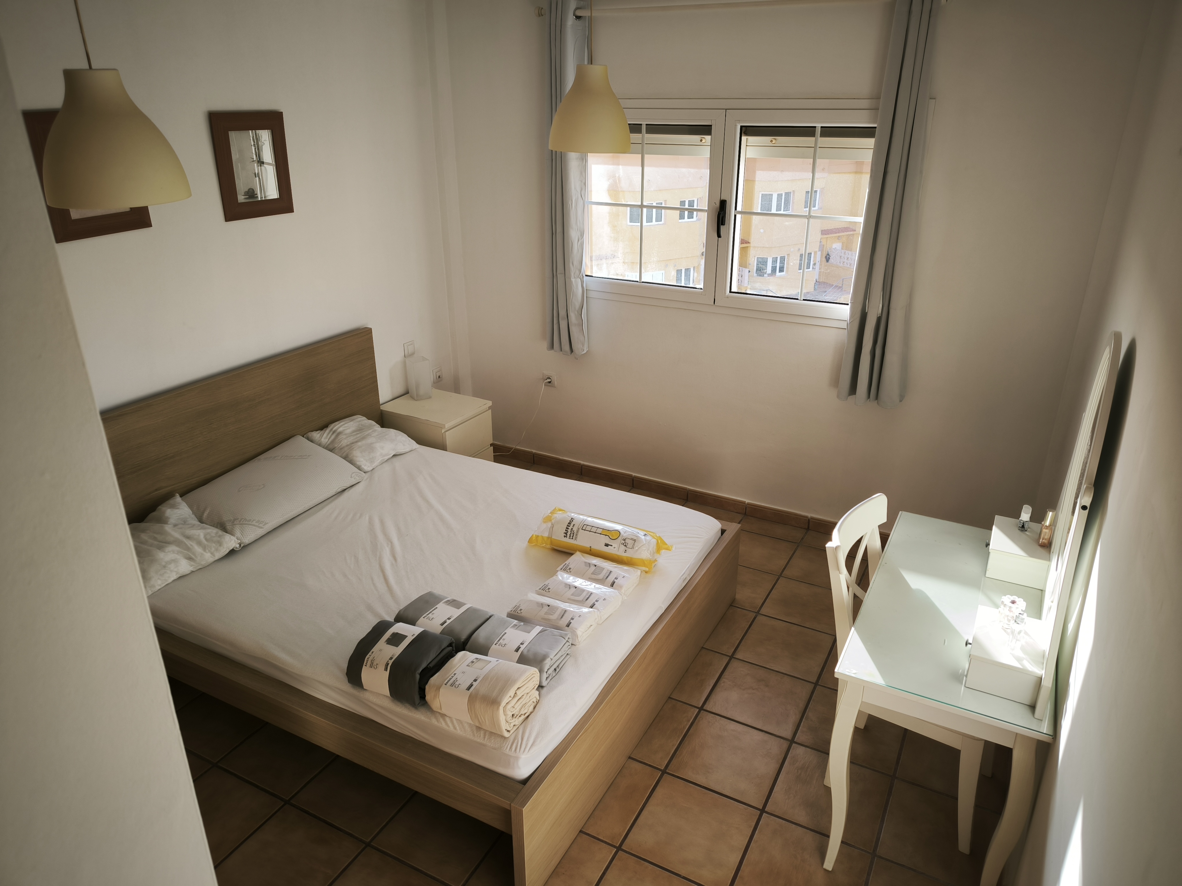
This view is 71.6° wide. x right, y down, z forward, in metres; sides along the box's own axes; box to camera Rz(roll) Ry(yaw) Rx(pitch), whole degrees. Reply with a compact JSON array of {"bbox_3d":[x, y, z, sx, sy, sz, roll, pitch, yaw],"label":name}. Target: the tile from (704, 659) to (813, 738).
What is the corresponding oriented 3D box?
[{"bbox_3d":[0.640,0.970,3.103,0.333,0.015,0.333,12,26,26],"label":"tile"}]

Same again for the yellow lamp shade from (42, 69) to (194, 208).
[{"bbox_3d":[-1.014,-0.643,1.720,0.280,0.262,0.280,12,26,26],"label":"yellow lamp shade"}]

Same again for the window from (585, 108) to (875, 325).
[{"bbox_3d":[0.627,-1.108,3.954,1.720,0.960,0.080,12,26,26],"label":"window"}]

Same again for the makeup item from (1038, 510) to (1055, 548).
[{"bbox_3d":[1.385,0.259,2.486,0.028,0.113,0.028,12,26,26],"label":"makeup item"}]

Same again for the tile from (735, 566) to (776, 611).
[{"bbox_3d":[0.662,0.668,3.807,0.333,0.015,0.333,12,26,26],"label":"tile"}]

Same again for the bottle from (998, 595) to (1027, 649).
[{"bbox_3d":[1.036,0.448,2.024,0.058,0.132,0.058,12,26,26],"label":"bottle"}]

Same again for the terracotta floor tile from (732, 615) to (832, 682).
[{"bbox_3d":[0.802,0.851,3.380,0.333,0.015,0.333,12,26,26],"label":"terracotta floor tile"}]

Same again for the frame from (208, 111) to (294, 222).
[{"bbox_3d":[-1.424,-1.173,3.471,0.025,0.420,0.372,12,26,26],"label":"frame"}]

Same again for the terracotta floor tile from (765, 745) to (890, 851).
[{"bbox_3d":[0.780,1.153,2.677,0.333,0.015,0.333,12,26,26],"label":"terracotta floor tile"}]

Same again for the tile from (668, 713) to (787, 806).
[{"bbox_3d":[0.478,1.089,2.826,0.333,0.015,0.333,12,26,26],"label":"tile"}]

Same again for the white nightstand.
[{"bbox_3d":[-0.844,0.047,4.547,0.480,0.550,0.400,12,26,26],"label":"white nightstand"}]

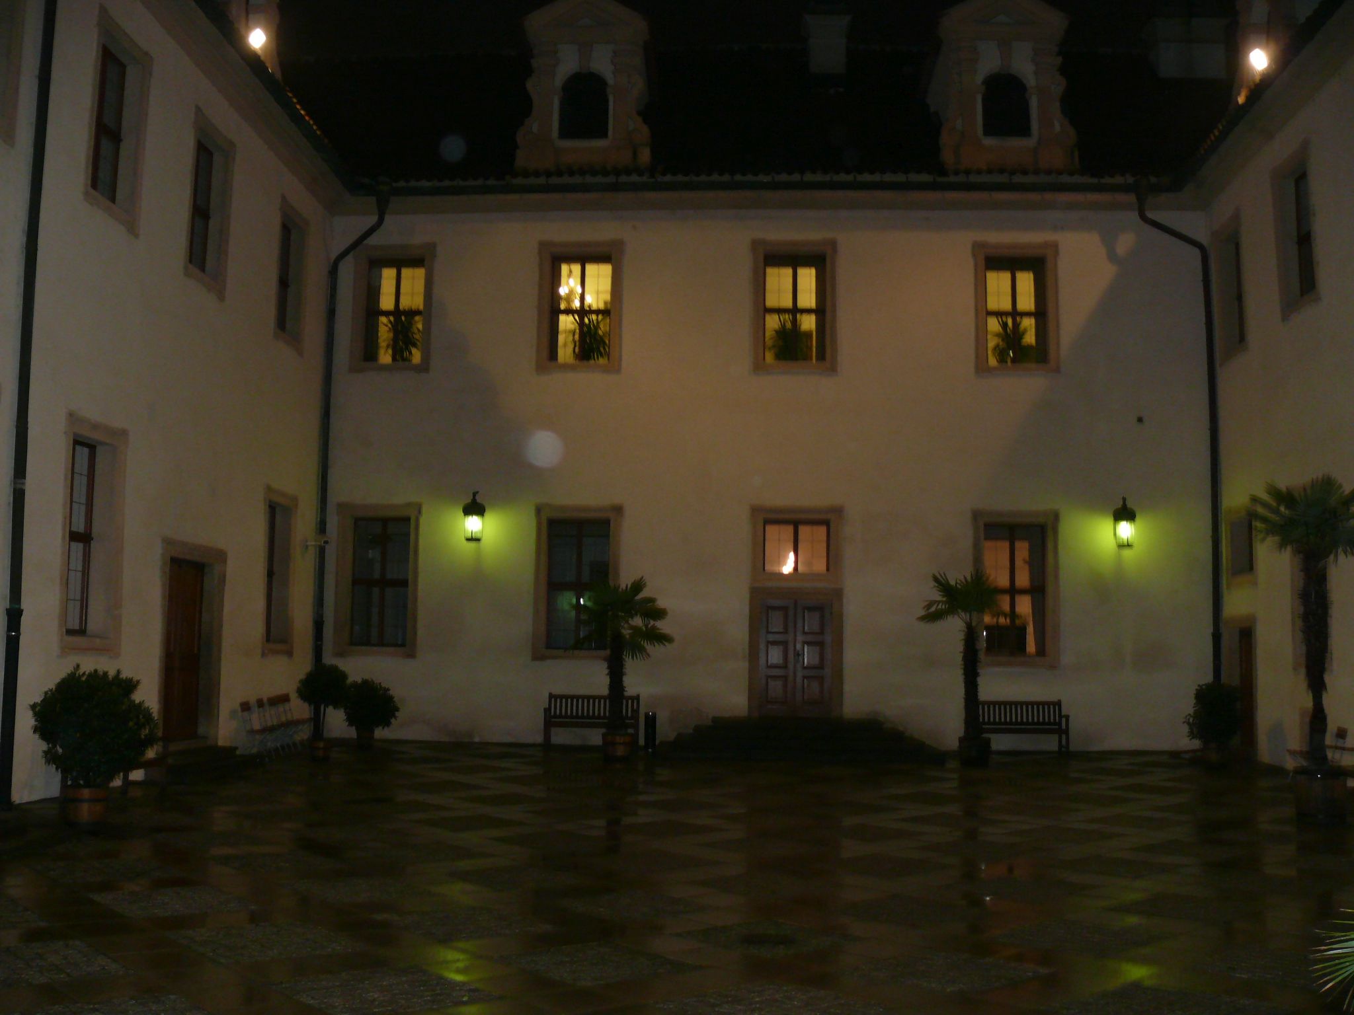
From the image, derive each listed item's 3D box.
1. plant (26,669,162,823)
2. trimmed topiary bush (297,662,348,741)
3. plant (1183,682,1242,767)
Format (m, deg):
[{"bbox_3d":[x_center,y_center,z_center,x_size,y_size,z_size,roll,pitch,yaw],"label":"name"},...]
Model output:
[{"bbox_3d":[-5.162,2.105,12.124,1.139,1.343,1.139,0,-6,3],"label":"plant"},{"bbox_3d":[-5.151,2.829,19.900,0.766,1.142,0.766,0,-6,3],"label":"trimmed topiary bush"},{"bbox_3d":[7.782,3.157,19.907,0.808,1.244,0.808,0,-6,3],"label":"plant"}]

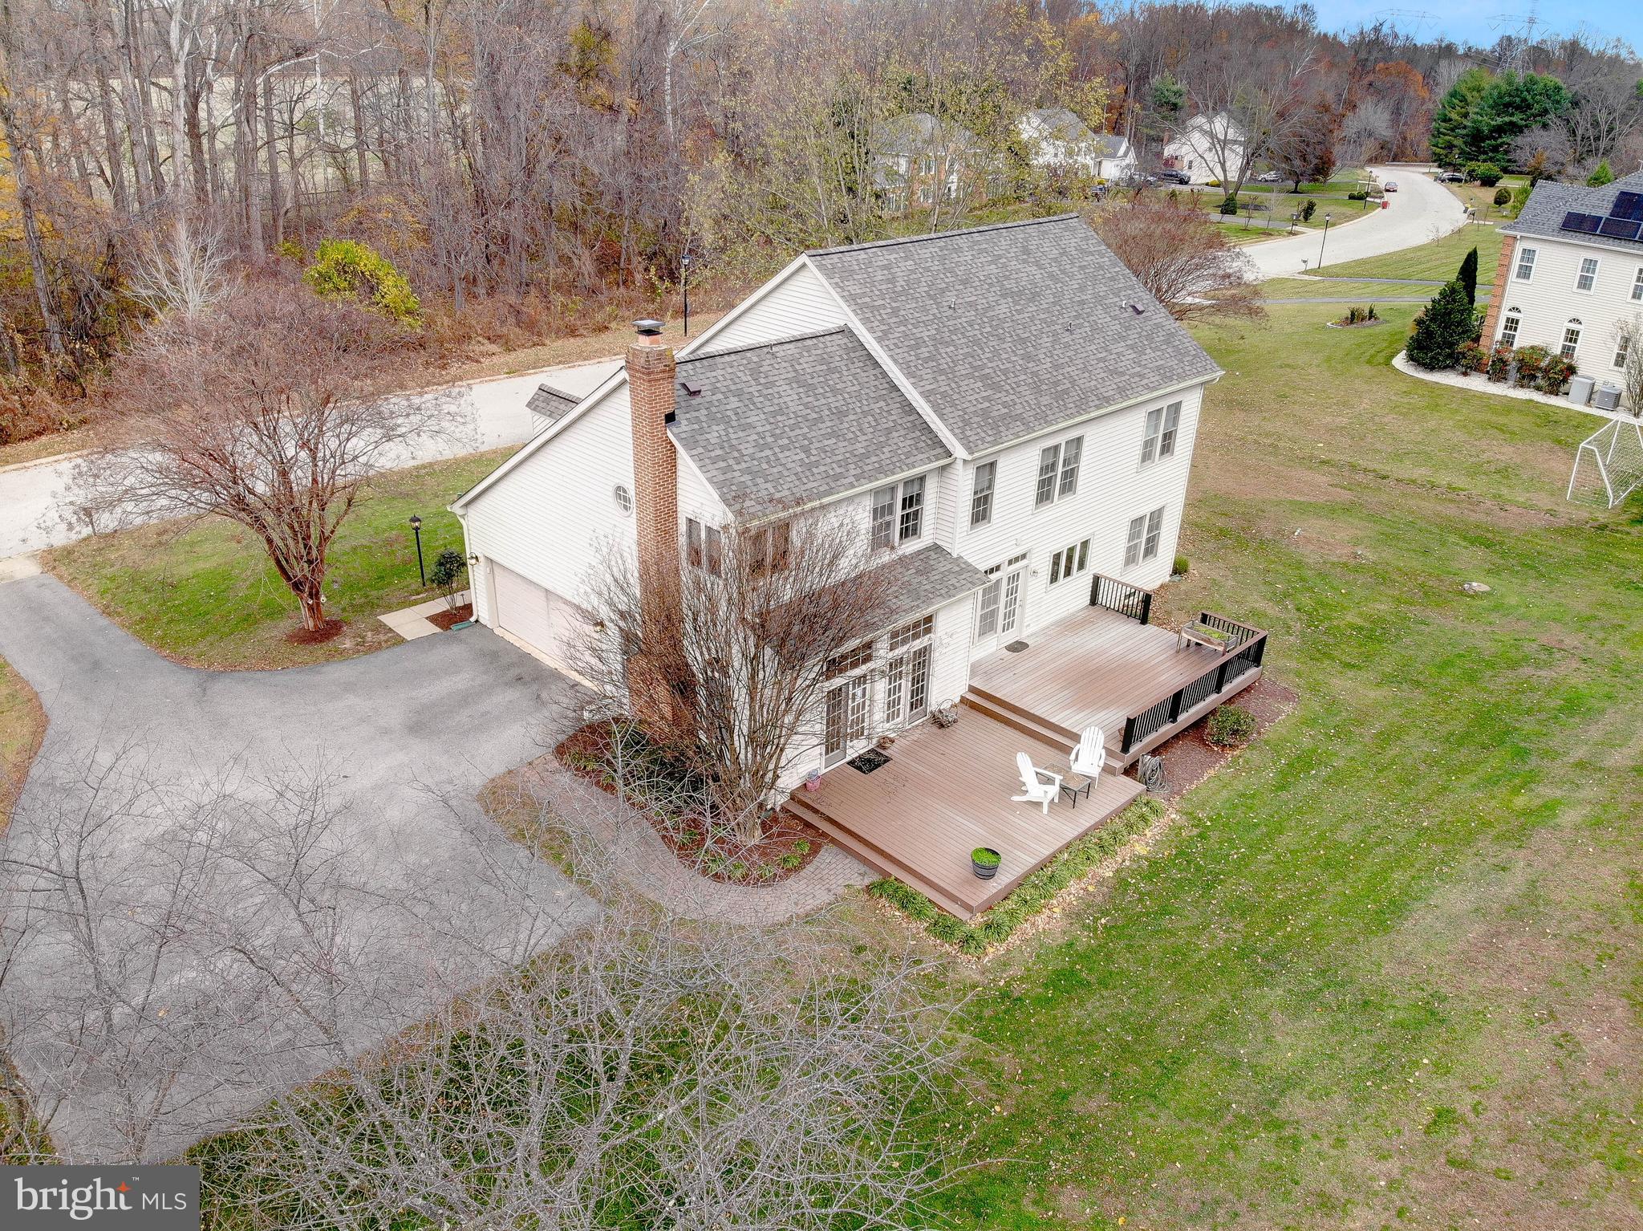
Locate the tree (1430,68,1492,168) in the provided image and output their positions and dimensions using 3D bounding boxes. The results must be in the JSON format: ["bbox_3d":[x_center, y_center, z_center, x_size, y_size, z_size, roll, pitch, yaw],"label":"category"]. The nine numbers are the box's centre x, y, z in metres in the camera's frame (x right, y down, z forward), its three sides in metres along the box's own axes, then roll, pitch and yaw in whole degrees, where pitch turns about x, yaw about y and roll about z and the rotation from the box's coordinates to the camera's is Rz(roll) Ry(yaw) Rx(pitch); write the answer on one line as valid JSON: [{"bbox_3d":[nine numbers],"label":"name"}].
[{"bbox_3d":[94.805,-71.872,165.925,9.000,13.800,9.000,14,29,24],"label":"tree"}]

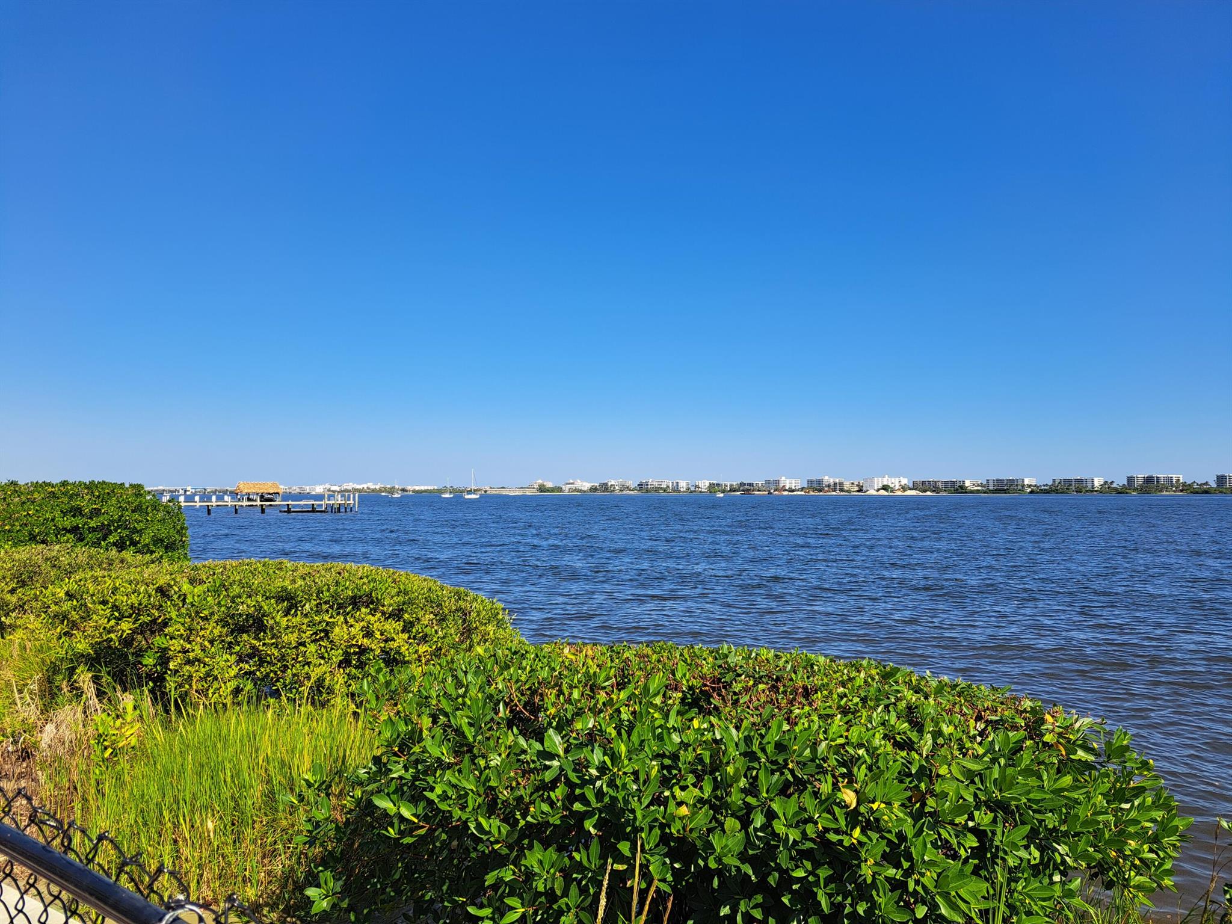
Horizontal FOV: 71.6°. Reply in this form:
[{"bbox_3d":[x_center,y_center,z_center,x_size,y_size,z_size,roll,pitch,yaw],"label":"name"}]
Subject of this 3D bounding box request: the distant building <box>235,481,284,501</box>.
[{"bbox_3d":[-48.936,4.179,117.000,5.200,2.800,3.600,1,-2,-34],"label":"distant building"}]

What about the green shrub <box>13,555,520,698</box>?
[{"bbox_3d":[-4.277,2.002,10.800,5.300,1.350,3.000,1,-2,-15],"label":"green shrub"}]

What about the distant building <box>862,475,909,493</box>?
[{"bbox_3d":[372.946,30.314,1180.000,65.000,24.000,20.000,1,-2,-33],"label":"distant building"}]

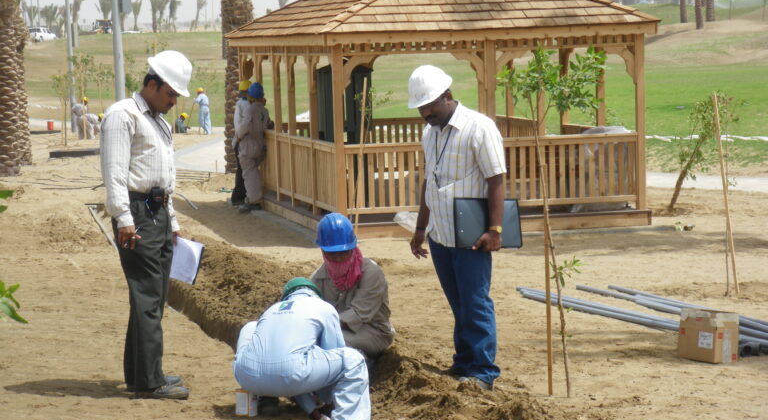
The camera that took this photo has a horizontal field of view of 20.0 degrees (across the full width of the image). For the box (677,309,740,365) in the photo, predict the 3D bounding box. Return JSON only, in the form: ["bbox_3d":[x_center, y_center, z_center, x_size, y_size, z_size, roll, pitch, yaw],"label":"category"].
[{"bbox_3d":[1.720,0.670,11.500,0.175,0.245,0.260,-6,6,-40],"label":"box"}]

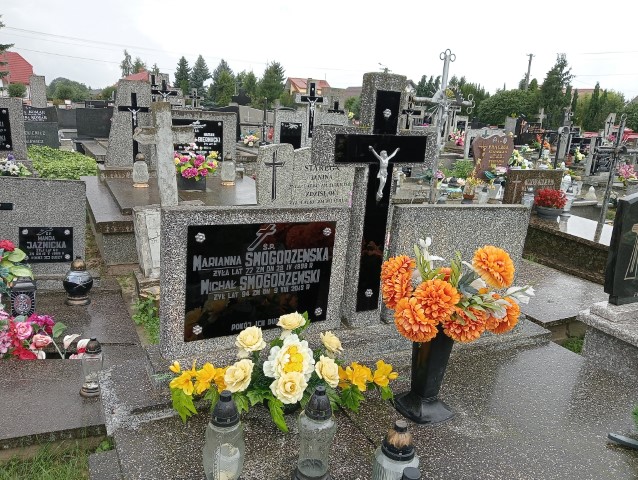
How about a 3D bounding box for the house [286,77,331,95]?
[{"bbox_3d":[-1.940,-22.249,85.160,7.500,8.300,9.000,16,18,43],"label":"house"}]

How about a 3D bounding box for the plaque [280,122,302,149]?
[{"bbox_3d":[-0.423,-1.555,7.800,0.380,0.450,0.080,-5,17,-30],"label":"plaque"}]

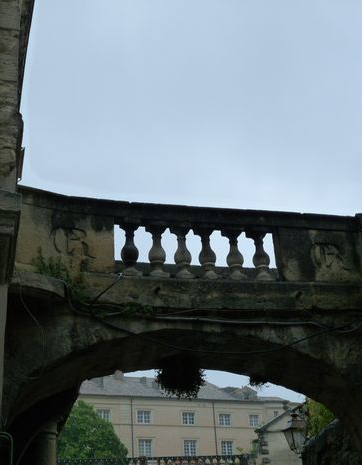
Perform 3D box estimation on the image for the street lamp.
[{"bbox_3d":[2.246,3.908,15.300,0.405,0.770,0.405,4,-24,-16],"label":"street lamp"}]

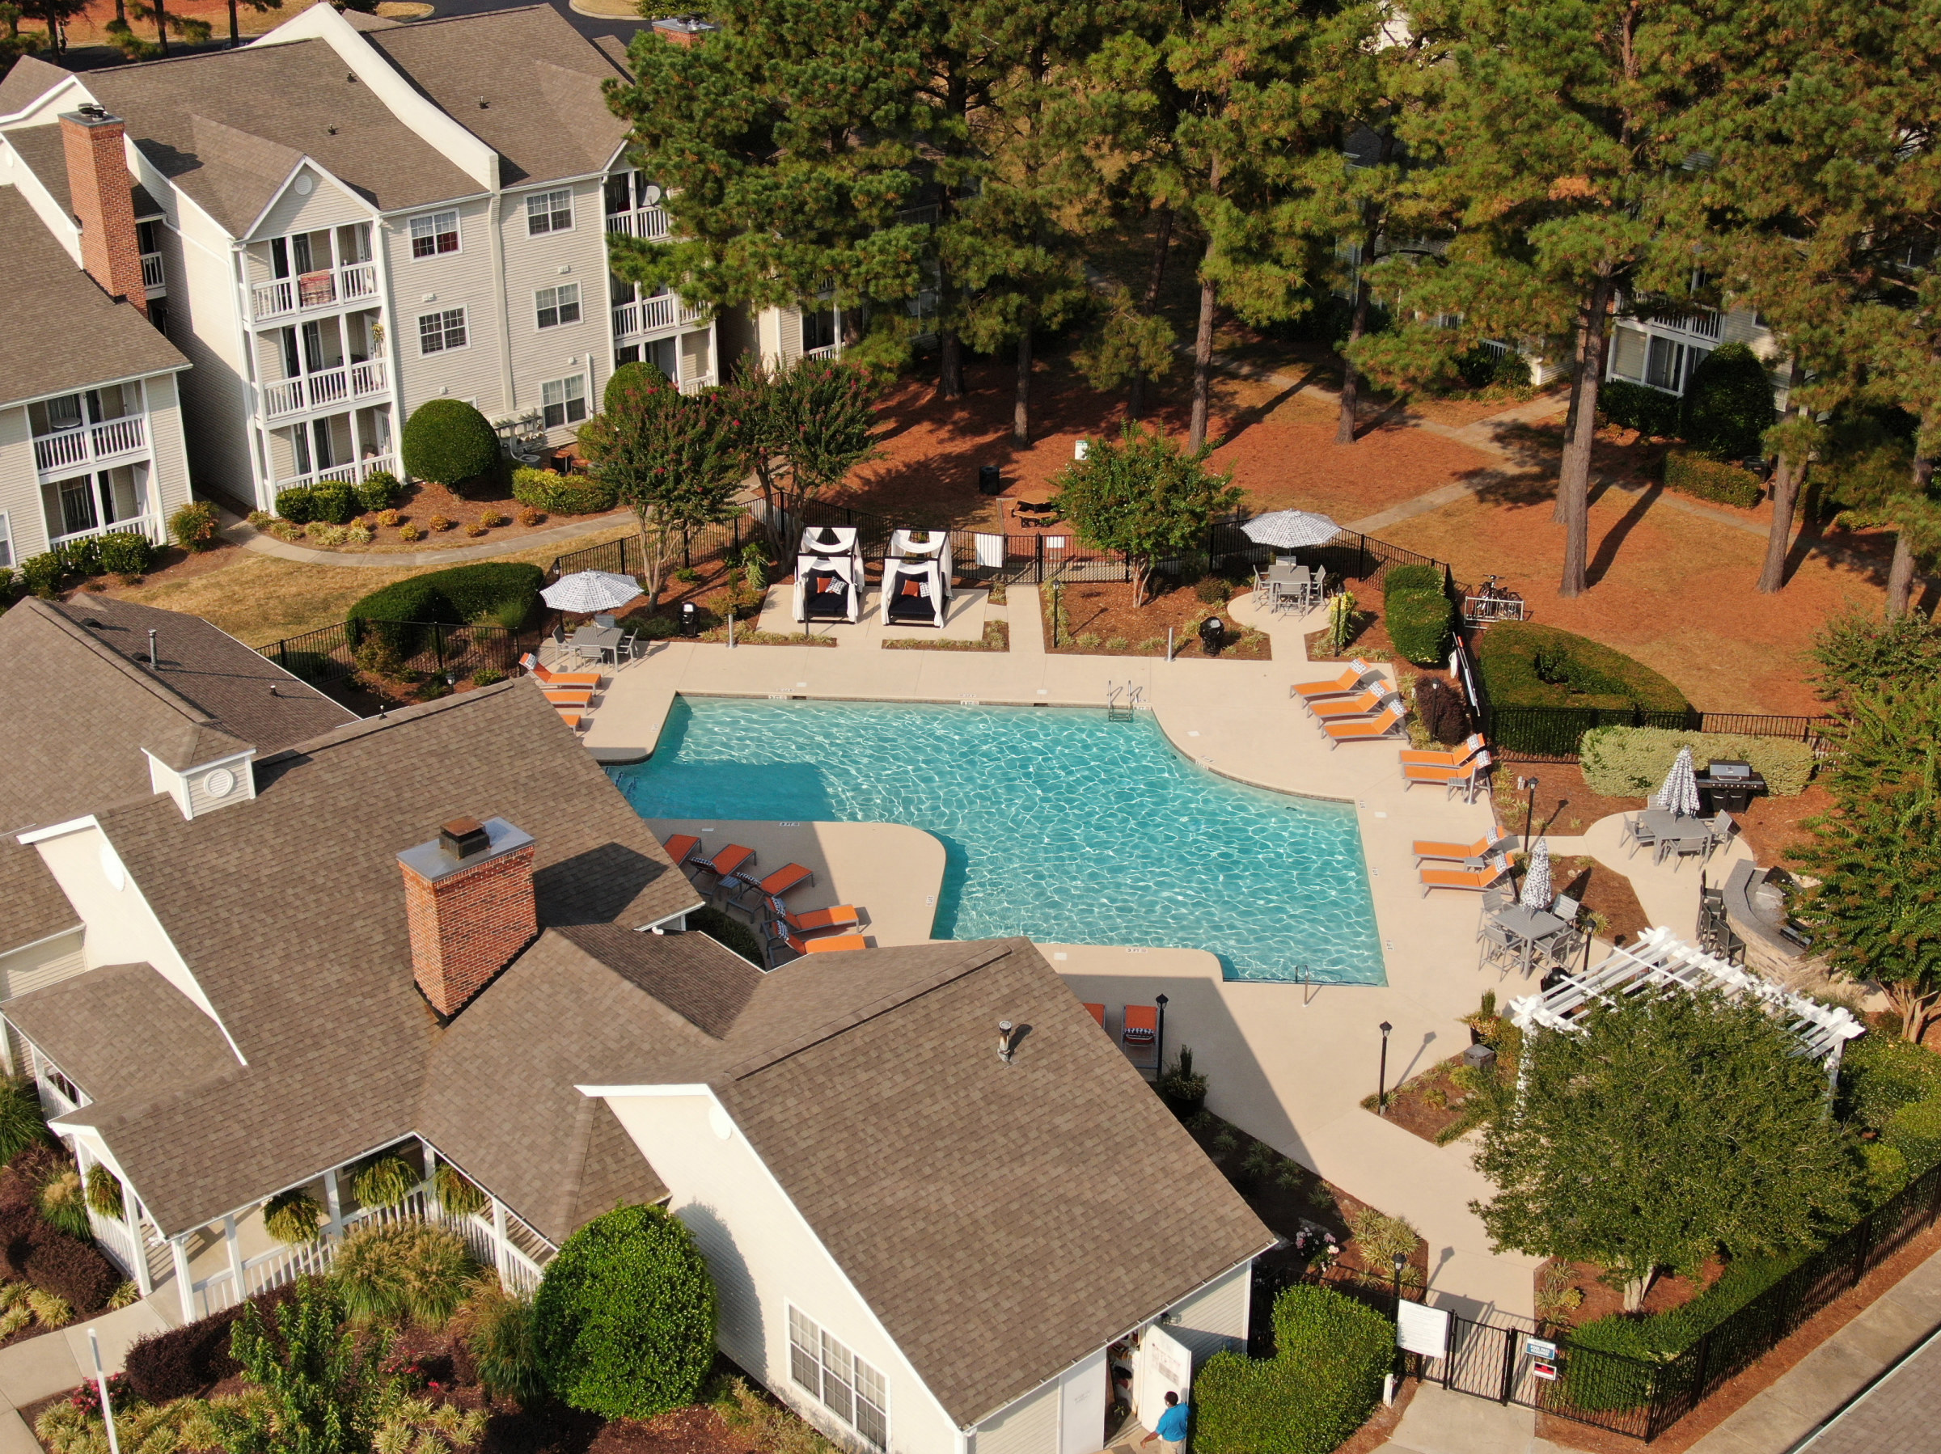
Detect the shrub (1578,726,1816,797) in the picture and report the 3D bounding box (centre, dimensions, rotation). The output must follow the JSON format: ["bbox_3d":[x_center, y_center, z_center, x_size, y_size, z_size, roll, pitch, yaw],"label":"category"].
[{"bbox_3d":[17.207,0.766,61.043,5.400,1.220,1.450,1,23,4],"label":"shrub"}]

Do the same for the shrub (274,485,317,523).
[{"bbox_3d":[-20.300,-6.716,77.640,1.180,1.020,1.180,0,26,0],"label":"shrub"}]

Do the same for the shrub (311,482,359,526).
[{"bbox_3d":[-19.100,-6.698,77.427,1.300,1.170,1.300,0,26,0],"label":"shrub"}]

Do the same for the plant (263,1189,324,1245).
[{"bbox_3d":[-11.181,8.076,42.594,0.920,0.920,0.920,0,23,0],"label":"plant"}]

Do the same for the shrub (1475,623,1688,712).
[{"bbox_3d":[14.620,-0.918,63.177,4.900,1.450,5.100,1,25,3],"label":"shrub"}]

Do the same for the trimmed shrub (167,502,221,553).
[{"bbox_3d":[-21.747,-5.557,72.252,1.450,1.400,1.450,0,25,0],"label":"trimmed shrub"}]

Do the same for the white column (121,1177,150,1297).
[{"bbox_3d":[-14.170,8.706,43.912,0.160,2.350,0.160,-21,33,-37],"label":"white column"}]

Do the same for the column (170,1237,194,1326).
[{"bbox_3d":[-12.940,9.306,42.659,0.160,2.350,0.160,-21,33,-37],"label":"column"}]

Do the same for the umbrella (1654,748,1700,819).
[{"bbox_3d":[15.786,1.604,57.440,0.850,2.560,0.850,-2,23,-5],"label":"umbrella"}]

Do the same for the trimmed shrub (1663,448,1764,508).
[{"bbox_3d":[22.870,-7.661,79.460,3.050,1.150,1.220,22,33,38],"label":"trimmed shrub"}]

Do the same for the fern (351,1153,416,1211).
[{"bbox_3d":[-9.943,7.685,43.644,1.000,0.920,1.000,0,23,0],"label":"fern"}]

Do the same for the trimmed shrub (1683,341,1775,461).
[{"bbox_3d":[24.120,-10.358,82.082,2.700,3.750,2.700,0,26,0],"label":"trimmed shrub"}]

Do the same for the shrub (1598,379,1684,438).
[{"bbox_3d":[22.862,-10.897,87.996,1.400,1.350,3.300,-18,29,-35],"label":"shrub"}]

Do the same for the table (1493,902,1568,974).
[{"bbox_3d":[11.476,4.413,53.012,1.060,0.950,1.060,-15,27,-31],"label":"table"}]

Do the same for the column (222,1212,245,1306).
[{"bbox_3d":[-12.007,8.525,41.972,0.190,2.450,0.190,-20,30,-38],"label":"column"}]

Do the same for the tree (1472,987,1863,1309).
[{"bbox_3d":[10.918,7.114,41.199,6.000,5.300,5.900,0,23,0],"label":"tree"}]

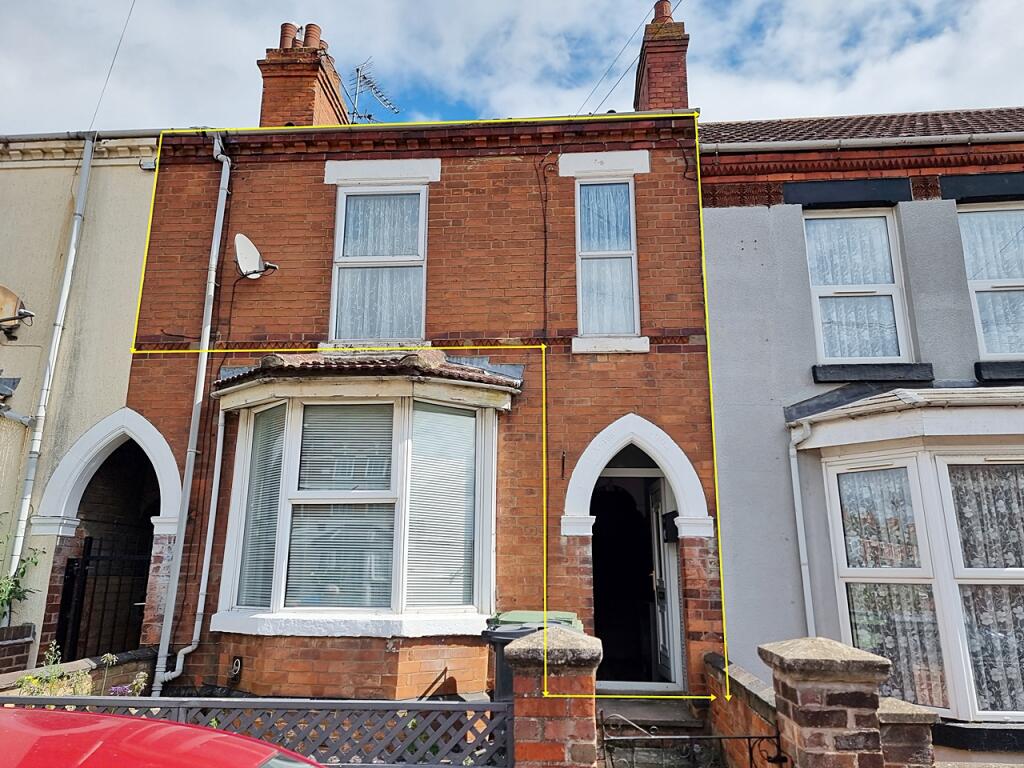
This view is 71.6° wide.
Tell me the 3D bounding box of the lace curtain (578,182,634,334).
[{"bbox_3d":[0.940,-1.265,7.034,0.561,1.647,0.060,-1,-14,3],"label":"lace curtain"}]

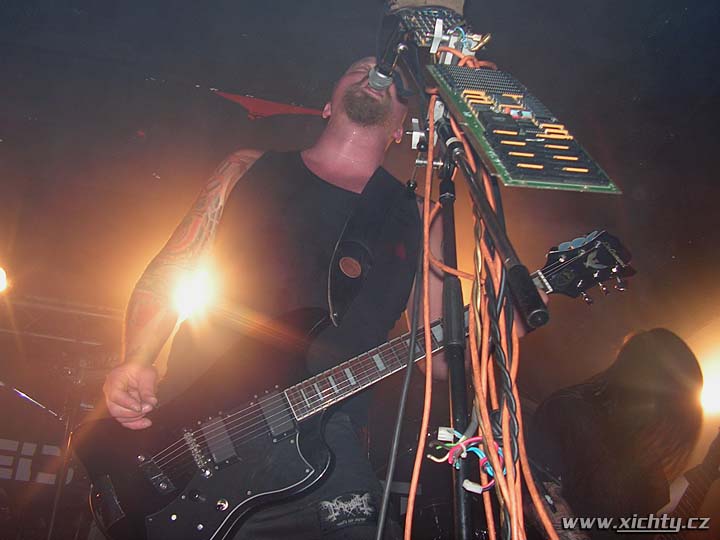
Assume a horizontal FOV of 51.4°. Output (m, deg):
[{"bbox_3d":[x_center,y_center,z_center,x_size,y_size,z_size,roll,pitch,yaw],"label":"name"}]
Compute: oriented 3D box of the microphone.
[{"bbox_3d":[0.057,-0.441,1.540,0.051,0.051,0.172,17,-46,-3],"label":"microphone"}]

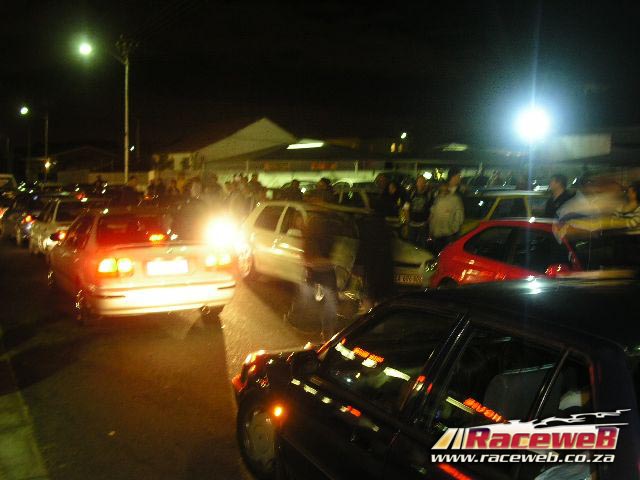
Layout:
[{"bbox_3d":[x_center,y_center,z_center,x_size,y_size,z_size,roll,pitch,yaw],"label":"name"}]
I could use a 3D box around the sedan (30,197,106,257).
[{"bbox_3d":[-6.070,-0.457,17.118,1.680,1.400,4.300,-2,5,-27],"label":"sedan"}]

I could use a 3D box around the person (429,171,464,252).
[{"bbox_3d":[1.674,0.014,9.333,0.360,1.820,0.520,-4,7,-45],"label":"person"}]

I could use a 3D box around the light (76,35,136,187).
[{"bbox_3d":[-10.441,-5.515,34.264,2.700,8.600,0.500,-2,5,-27],"label":"light"}]

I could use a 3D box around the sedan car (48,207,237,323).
[{"bbox_3d":[-2.736,0.163,9.901,1.700,1.390,4.420,-2,5,-27],"label":"sedan car"}]

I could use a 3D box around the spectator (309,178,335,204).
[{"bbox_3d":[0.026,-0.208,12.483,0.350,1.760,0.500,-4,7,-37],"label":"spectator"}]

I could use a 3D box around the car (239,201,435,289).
[{"bbox_3d":[0.042,0.054,11.632,1.640,1.400,4.160,-3,6,-31],"label":"car"}]

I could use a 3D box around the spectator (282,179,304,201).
[{"bbox_3d":[-0.519,-0.371,14.381,0.500,1.730,0.350,3,6,30],"label":"spectator"}]

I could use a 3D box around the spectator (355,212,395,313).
[{"bbox_3d":[0.683,0.344,8.800,0.350,1.620,0.500,-4,7,-37],"label":"spectator"}]

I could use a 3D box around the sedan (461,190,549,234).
[{"bbox_3d":[3.451,-0.140,13.634,4.350,1.430,1.680,-1,5,-15],"label":"sedan"}]

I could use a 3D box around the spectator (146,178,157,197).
[{"bbox_3d":[-6.469,-1.449,26.975,0.500,1.740,0.320,-1,5,-9],"label":"spectator"}]

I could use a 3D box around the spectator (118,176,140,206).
[{"bbox_3d":[-4.609,-0.639,17.083,0.500,1.750,0.350,3,6,30],"label":"spectator"}]

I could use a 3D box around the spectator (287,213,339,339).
[{"bbox_3d":[-0.091,0.369,8.500,0.380,1.620,0.520,-4,7,-37],"label":"spectator"}]

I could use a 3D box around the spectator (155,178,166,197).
[{"bbox_3d":[-4.881,-1.037,21.580,0.500,1.700,0.350,3,6,30],"label":"spectator"}]

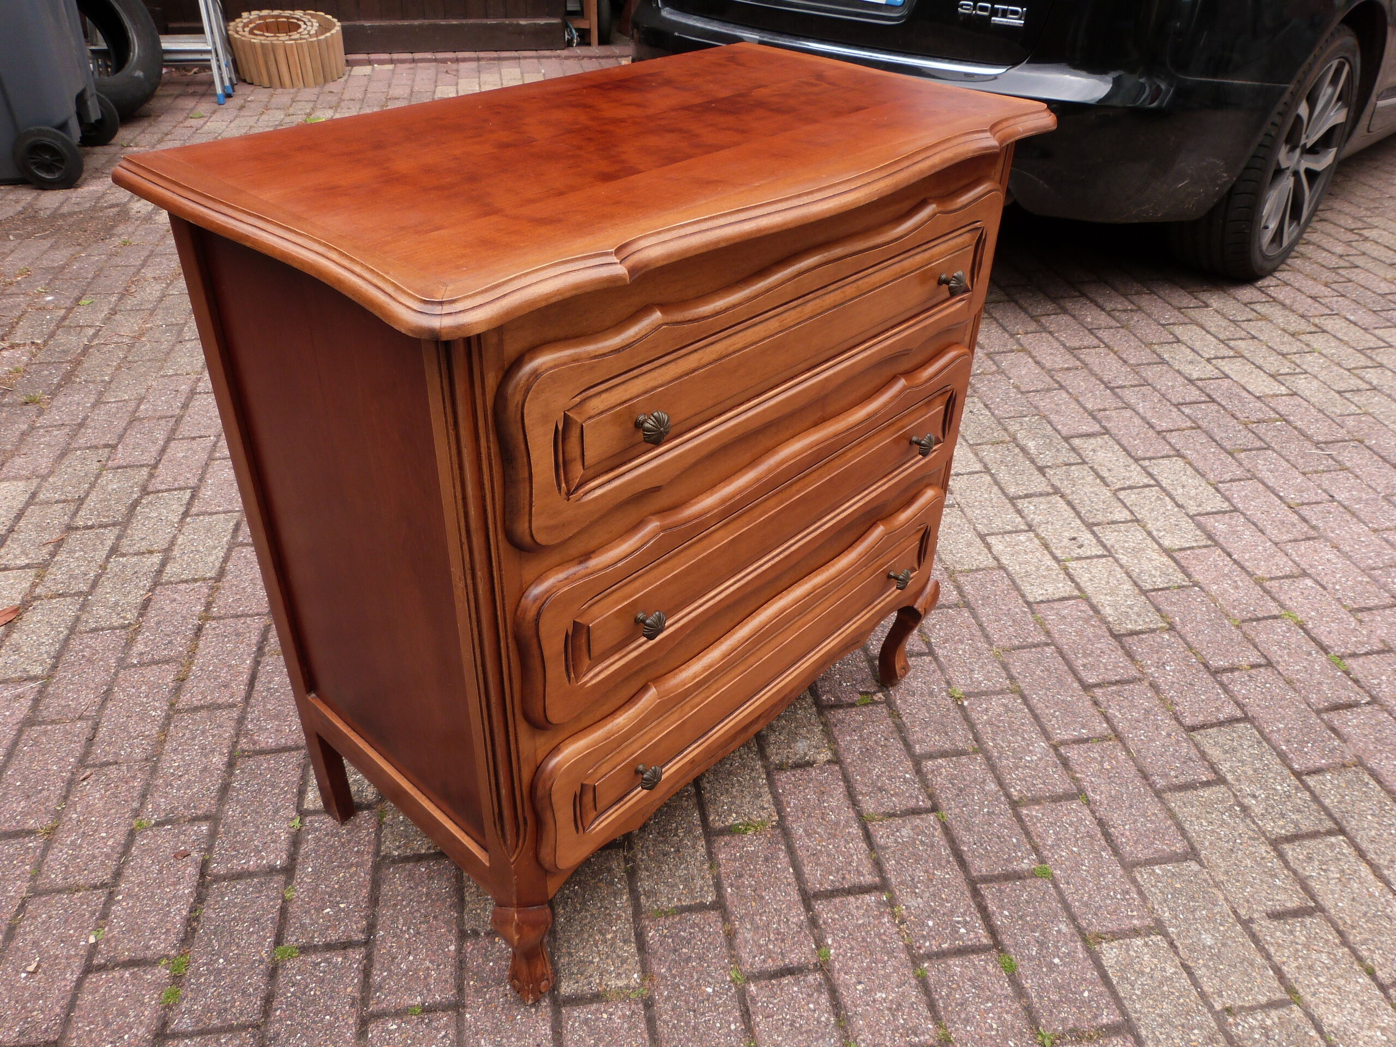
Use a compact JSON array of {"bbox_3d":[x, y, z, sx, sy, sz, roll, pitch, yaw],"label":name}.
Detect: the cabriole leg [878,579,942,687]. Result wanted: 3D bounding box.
[{"bbox_3d":[0.312,0.162,1.506,0.070,0.173,0.063,1,35,-2],"label":"cabriole leg"}]

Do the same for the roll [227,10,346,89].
[{"bbox_3d":[-1.908,-2.221,4.710,0.500,0.200,0.510,2,39,-2],"label":"roll"}]

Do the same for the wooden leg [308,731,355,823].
[{"bbox_3d":[-0.459,0.305,1.264,0.036,0.168,0.026,29,43,34],"label":"wooden leg"}]

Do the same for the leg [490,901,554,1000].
[{"bbox_3d":[-0.182,0.446,1.069,0.065,0.173,0.070,1,35,-2],"label":"leg"}]

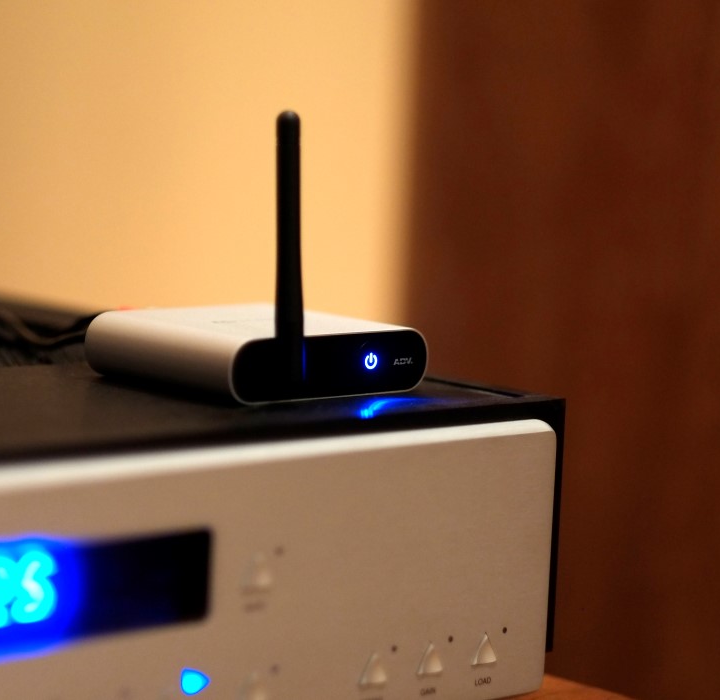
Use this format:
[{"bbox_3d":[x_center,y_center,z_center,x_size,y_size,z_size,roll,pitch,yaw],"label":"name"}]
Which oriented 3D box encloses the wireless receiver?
[{"bbox_3d":[-0.035,-0.040,0.939,0.096,0.109,0.105,-4,10,-40],"label":"wireless receiver"}]

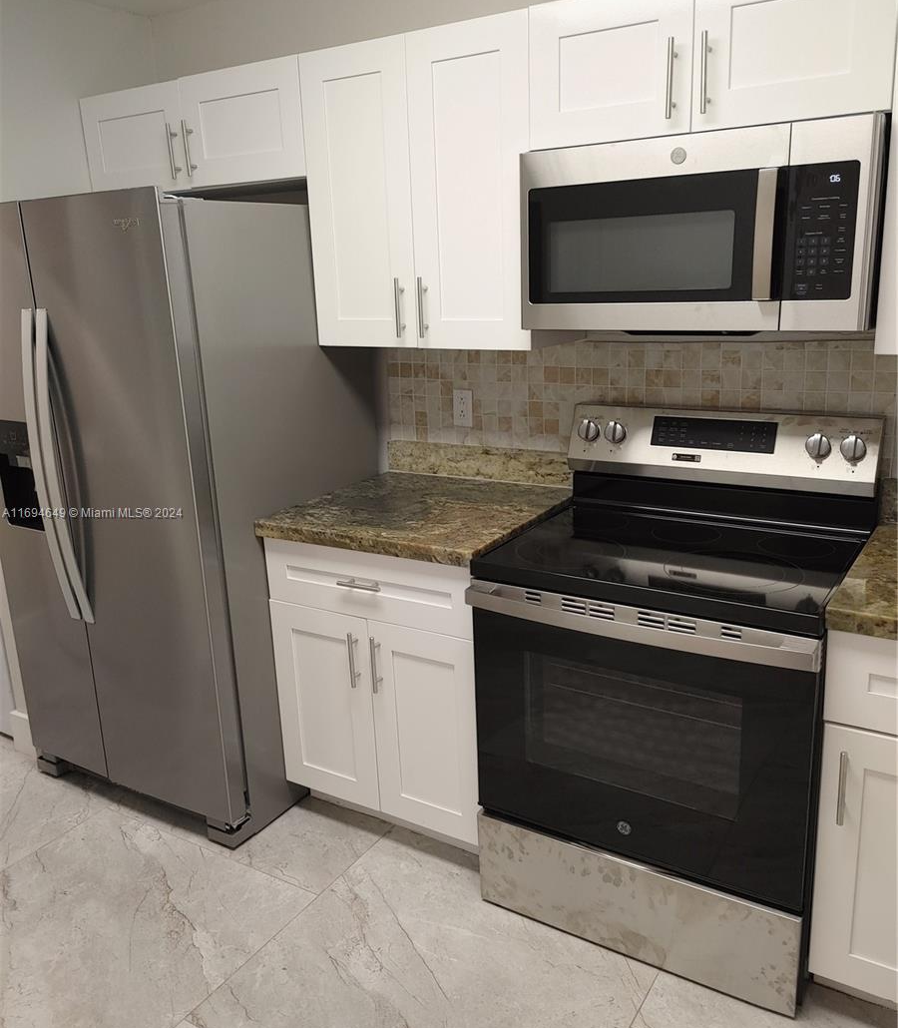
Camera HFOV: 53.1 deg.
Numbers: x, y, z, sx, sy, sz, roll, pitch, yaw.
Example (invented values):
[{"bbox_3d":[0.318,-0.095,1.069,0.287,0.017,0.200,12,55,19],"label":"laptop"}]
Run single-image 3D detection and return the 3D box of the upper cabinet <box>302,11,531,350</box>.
[{"bbox_3d":[-0.009,-0.844,2.420,0.679,0.755,0.328,7,18,31],"label":"upper cabinet"}]

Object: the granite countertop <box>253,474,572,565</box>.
[{"bbox_3d":[-0.057,-0.005,2.501,0.678,0.038,0.653,7,18,31],"label":"granite countertop"}]

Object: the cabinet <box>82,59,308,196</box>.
[{"bbox_3d":[-0.686,-1.151,2.771,0.901,0.300,0.328,7,18,31],"label":"cabinet"}]

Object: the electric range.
[{"bbox_3d":[0.545,0.382,2.182,0.759,1.192,0.680,7,18,31],"label":"electric range"}]

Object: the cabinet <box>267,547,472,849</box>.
[{"bbox_3d":[-0.039,0.396,2.634,0.684,0.810,0.613,7,18,31],"label":"cabinet"}]

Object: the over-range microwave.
[{"bbox_3d":[0.587,-0.633,2.054,0.752,0.402,0.391,7,18,31],"label":"over-range microwave"}]

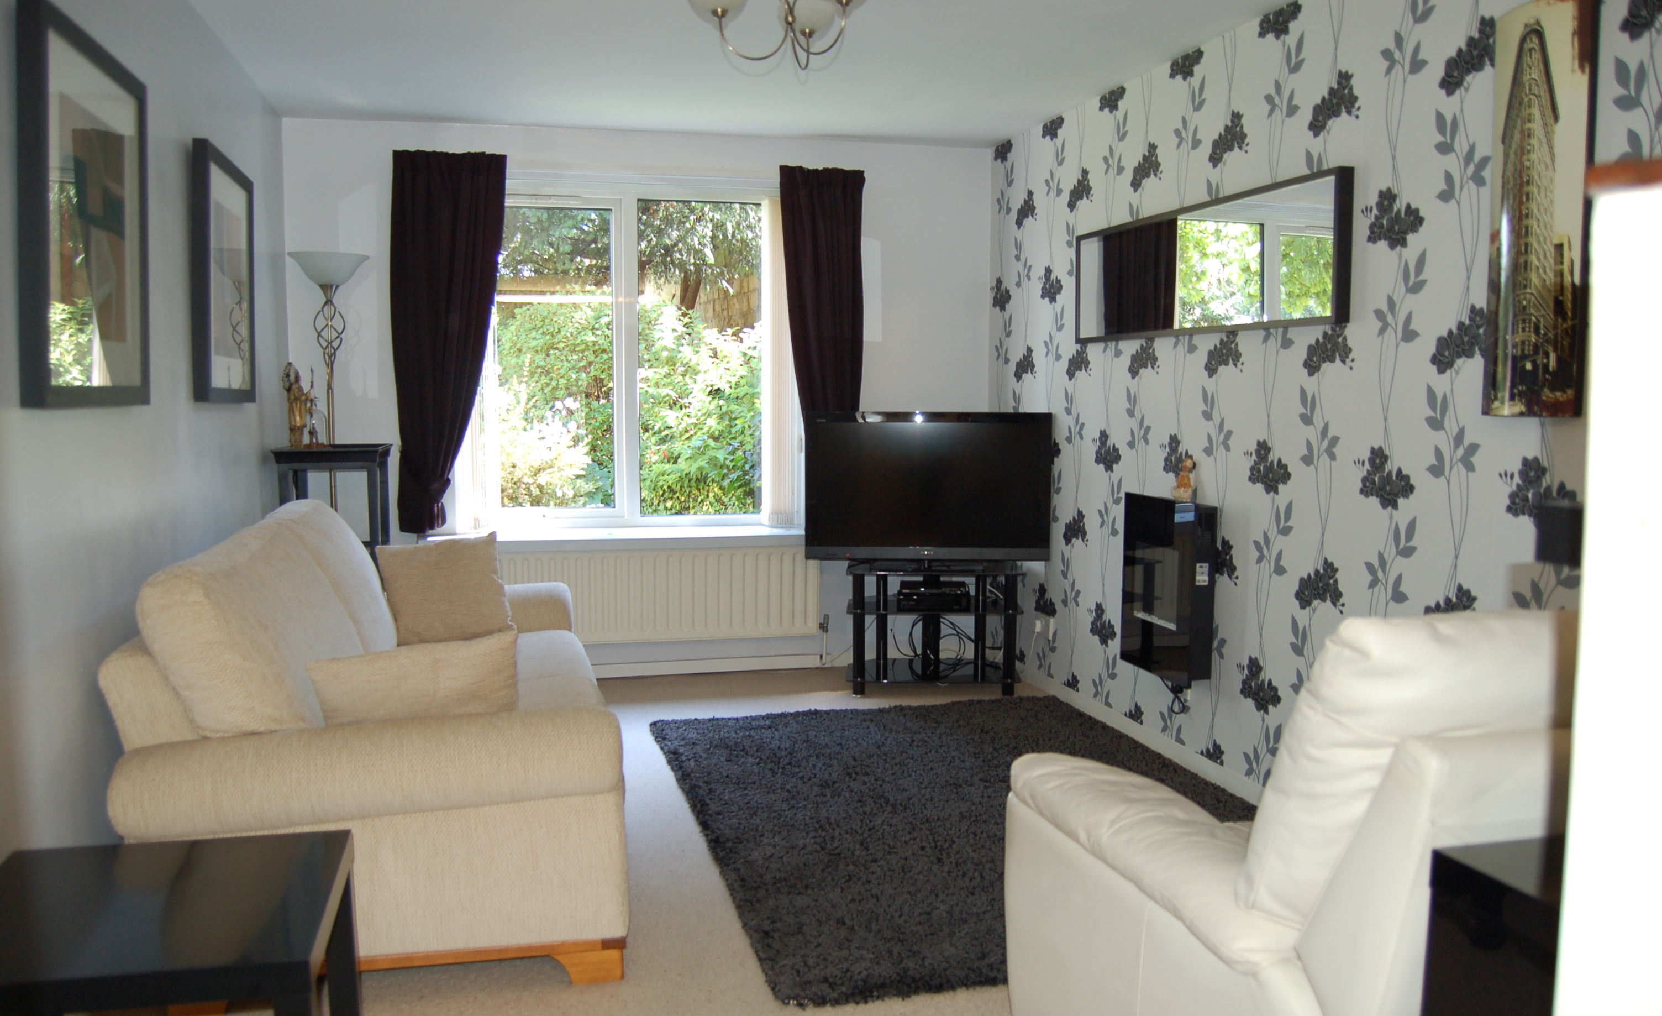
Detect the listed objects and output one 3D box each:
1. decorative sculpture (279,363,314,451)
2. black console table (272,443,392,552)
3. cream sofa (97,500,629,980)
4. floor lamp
[{"bbox_3d":[-2.009,-0.381,4.687,0.110,0.350,0.105,4,6,31],"label":"decorative sculpture"},{"bbox_3d":[-1.906,0.287,4.807,0.380,1.041,0.420,-1,5,-15],"label":"black console table"},{"bbox_3d":[-1.167,0.485,3.422,1.020,0.911,2.020,-1,5,-15],"label":"cream sofa"},{"bbox_3d":[-2.015,-0.117,5.032,0.300,1.804,0.300,-1,5,-15],"label":"floor lamp"}]

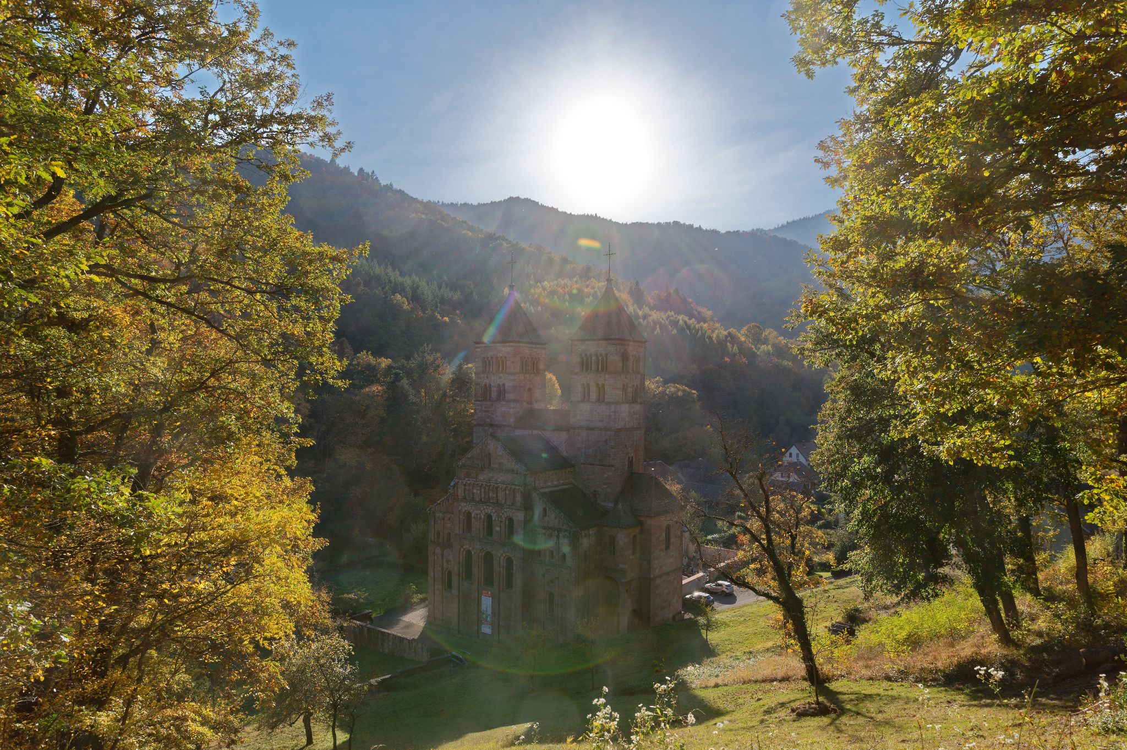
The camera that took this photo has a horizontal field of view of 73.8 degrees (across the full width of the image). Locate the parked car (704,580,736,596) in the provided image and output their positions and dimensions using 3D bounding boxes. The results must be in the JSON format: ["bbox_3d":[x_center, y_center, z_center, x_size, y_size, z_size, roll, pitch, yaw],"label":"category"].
[{"bbox_3d":[22.660,30.925,109.020,4.300,1.600,1.820,0,-2,42],"label":"parked car"}]

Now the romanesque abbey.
[{"bbox_3d":[-3.656,10.321,103.398,34.592,47.180,19.688,0,-2,36],"label":"romanesque abbey"}]

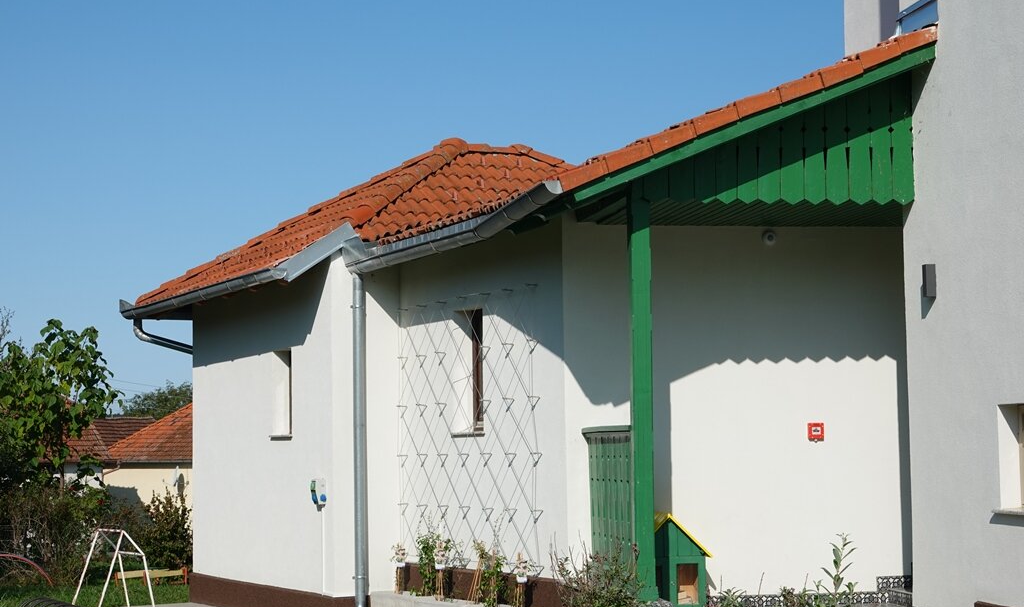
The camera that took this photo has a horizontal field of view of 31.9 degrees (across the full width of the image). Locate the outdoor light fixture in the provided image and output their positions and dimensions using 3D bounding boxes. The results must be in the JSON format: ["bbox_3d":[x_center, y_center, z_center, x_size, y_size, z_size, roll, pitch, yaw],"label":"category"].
[{"bbox_3d":[3.289,-0.174,14.135,0.078,0.261,0.085,0,-5,-11],"label":"outdoor light fixture"}]

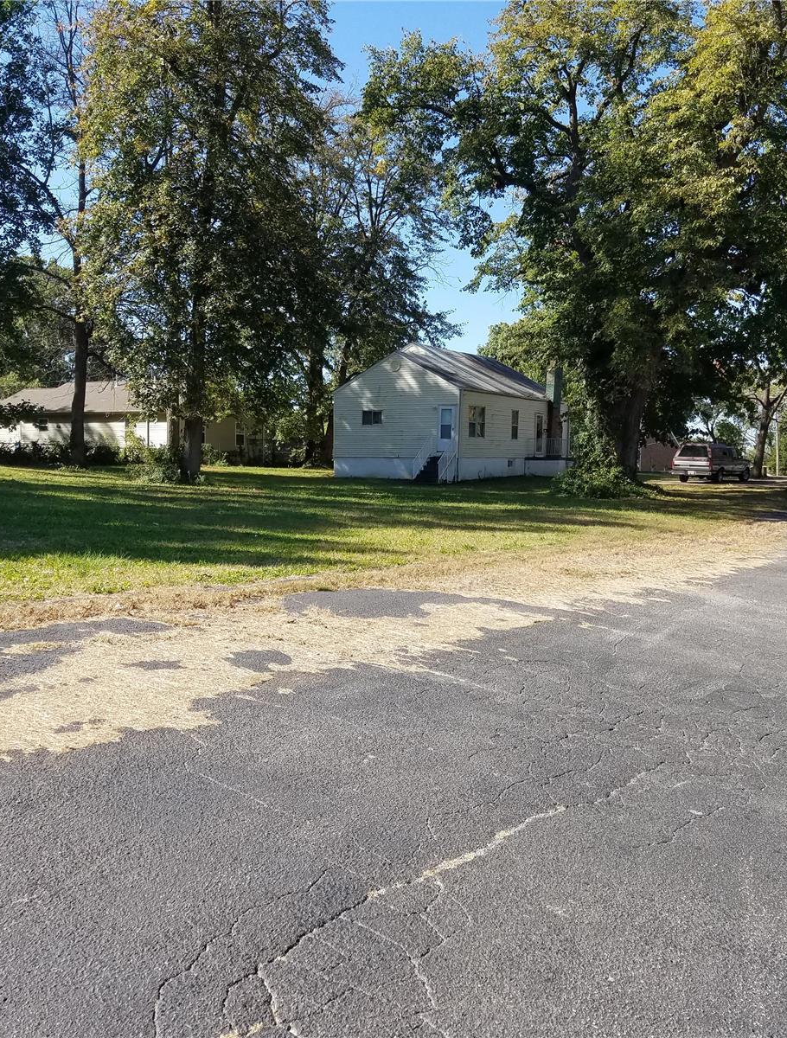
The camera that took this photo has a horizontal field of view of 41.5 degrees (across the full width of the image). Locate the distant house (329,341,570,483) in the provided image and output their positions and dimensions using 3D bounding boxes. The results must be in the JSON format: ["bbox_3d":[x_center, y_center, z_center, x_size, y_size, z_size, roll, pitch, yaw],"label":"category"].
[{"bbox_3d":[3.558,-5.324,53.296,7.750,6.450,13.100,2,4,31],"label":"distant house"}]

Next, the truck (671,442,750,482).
[{"bbox_3d":[16.304,-2.871,53.121,2.030,1.940,5.400,2,4,36],"label":"truck"}]

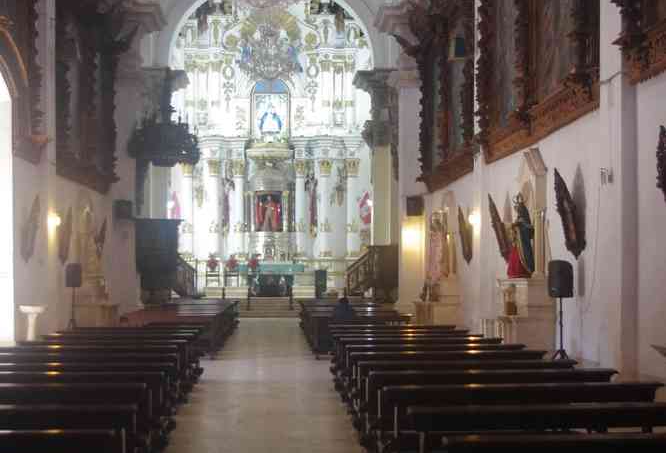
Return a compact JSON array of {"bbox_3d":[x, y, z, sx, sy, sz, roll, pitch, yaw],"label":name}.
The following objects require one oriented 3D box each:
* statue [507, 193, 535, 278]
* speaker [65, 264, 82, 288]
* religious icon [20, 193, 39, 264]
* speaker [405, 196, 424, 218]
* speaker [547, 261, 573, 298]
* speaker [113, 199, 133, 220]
[{"bbox_3d":[3.981,0.190,21.190,0.473,1.760,0.619,0,-2,-3],"label":"statue"},{"bbox_3d":[-6.860,1.303,26.406,0.367,0.628,0.334,1,-2,-22],"label":"speaker"},{"bbox_3d":[-7.563,0.074,25.020,0.212,1.712,0.815,9,-3,-3],"label":"religious icon"},{"bbox_3d":[2.989,-0.725,36.186,0.587,0.685,0.489,0,-2,7],"label":"speaker"},{"bbox_3d":[3.842,0.890,16.870,0.367,0.628,0.334,-1,-3,27],"label":"speaker"},{"bbox_3d":[-7.626,-0.598,36.186,0.587,0.685,0.489,0,-2,-11],"label":"speaker"}]

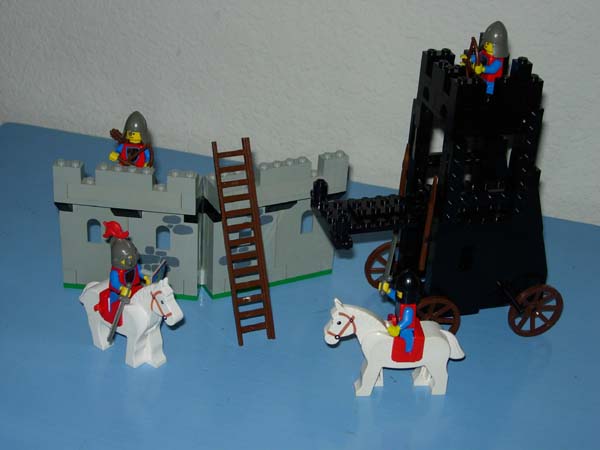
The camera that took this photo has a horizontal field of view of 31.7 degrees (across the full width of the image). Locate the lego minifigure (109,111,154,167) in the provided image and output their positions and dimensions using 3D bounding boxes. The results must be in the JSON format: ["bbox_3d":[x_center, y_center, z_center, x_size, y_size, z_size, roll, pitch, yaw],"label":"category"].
[{"bbox_3d":[-0.094,-0.042,0.596,0.025,0.047,0.018,5,28,3],"label":"lego minifigure"}]

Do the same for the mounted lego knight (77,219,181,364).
[{"bbox_3d":[-0.090,0.035,0.556,0.077,0.077,0.030,22,33,31],"label":"mounted lego knight"}]

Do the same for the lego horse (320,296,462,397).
[{"bbox_3d":[0.049,0.061,0.547,0.075,0.053,0.018,0,28,-6],"label":"lego horse"}]

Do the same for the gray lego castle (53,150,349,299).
[{"bbox_3d":[-0.057,0.000,0.618,0.168,0.085,0.046,-2,28,-11],"label":"gray lego castle"}]

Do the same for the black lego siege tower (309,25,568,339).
[{"bbox_3d":[0.080,-0.027,0.580,0.137,0.182,0.071,-5,29,-16],"label":"black lego siege tower"}]

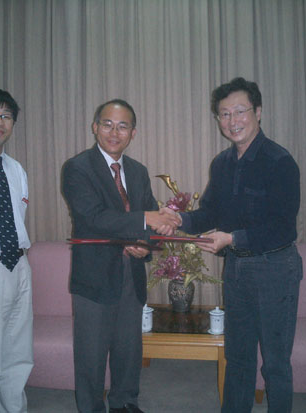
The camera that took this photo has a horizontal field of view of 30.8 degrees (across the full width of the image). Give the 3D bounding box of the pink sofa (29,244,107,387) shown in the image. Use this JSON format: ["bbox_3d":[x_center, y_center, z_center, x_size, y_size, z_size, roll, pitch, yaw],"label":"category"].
[{"bbox_3d":[-0.574,0.681,3.514,0.780,0.840,0.770,0,5,7],"label":"pink sofa"}]

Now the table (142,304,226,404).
[{"bbox_3d":[0.166,0.894,3.346,0.560,0.420,0.730,0,5,7],"label":"table"}]

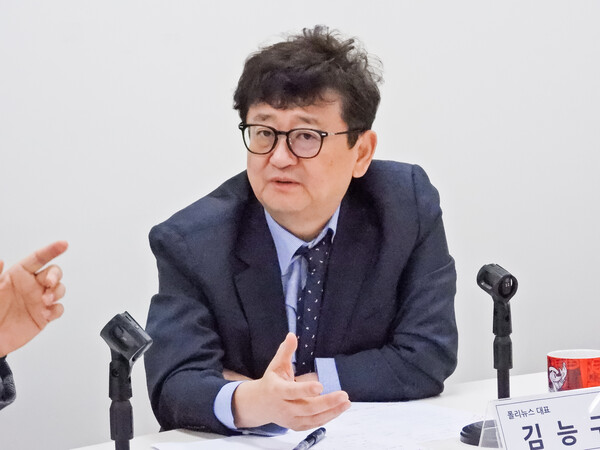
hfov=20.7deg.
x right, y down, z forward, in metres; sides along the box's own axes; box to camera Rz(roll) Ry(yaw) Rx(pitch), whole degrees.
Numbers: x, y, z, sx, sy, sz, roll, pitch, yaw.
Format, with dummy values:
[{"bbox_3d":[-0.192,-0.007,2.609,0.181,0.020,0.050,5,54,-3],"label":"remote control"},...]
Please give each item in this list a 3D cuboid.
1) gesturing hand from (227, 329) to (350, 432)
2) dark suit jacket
[{"bbox_3d":[-0.012,0.203,2.120,0.168,0.122,0.090,2,6,37],"label":"gesturing hand"},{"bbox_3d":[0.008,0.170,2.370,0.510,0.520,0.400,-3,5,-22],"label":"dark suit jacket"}]

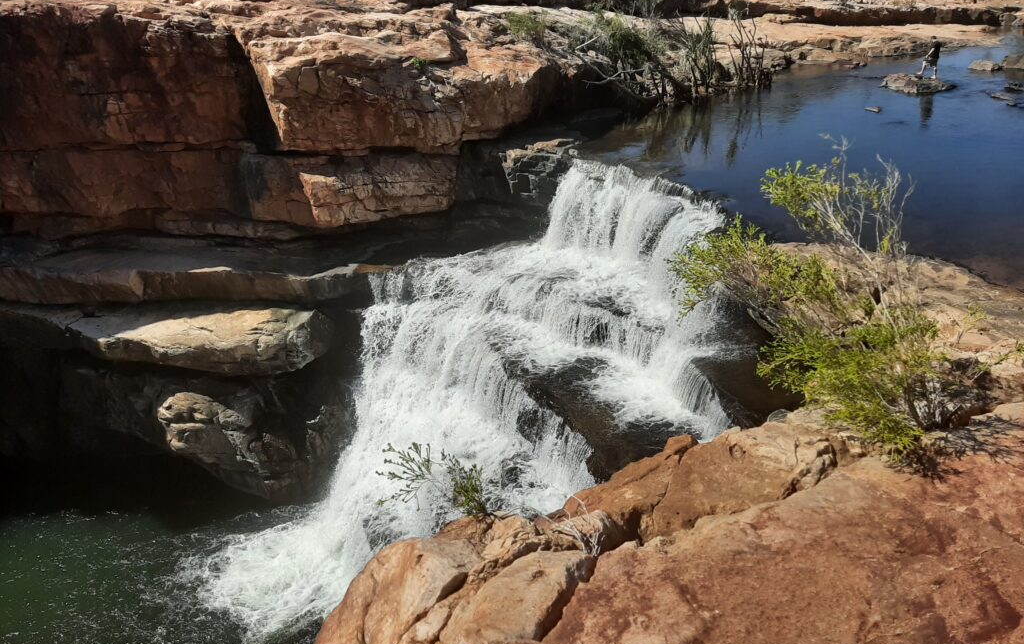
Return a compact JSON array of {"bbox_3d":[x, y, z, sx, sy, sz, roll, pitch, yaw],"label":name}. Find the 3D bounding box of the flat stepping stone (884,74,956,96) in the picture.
[{"bbox_3d":[17.059,-9.988,32.300,2.650,0.450,2.200,7,26,26],"label":"flat stepping stone"}]

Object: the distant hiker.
[{"bbox_3d":[17.733,-11.218,32.700,0.720,1.700,0.520,16,31,39],"label":"distant hiker"}]

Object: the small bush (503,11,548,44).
[{"bbox_3d":[0.591,-12.836,33.500,1.700,1.200,1.400,-4,24,2],"label":"small bush"}]

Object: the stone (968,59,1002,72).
[{"bbox_3d":[21.844,-11.851,35.500,1.350,0.420,1.000,9,27,29],"label":"stone"}]

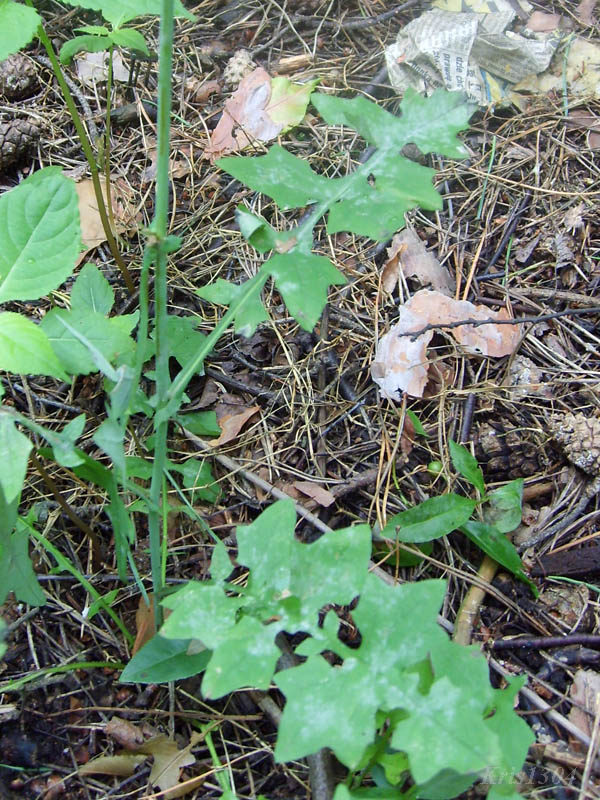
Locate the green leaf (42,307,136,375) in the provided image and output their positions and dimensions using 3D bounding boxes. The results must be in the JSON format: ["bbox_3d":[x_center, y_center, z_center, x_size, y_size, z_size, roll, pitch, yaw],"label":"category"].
[{"bbox_3d":[-0.123,-0.034,0.468,0.056,0.016,0.047,0,60,0],"label":"green leaf"}]

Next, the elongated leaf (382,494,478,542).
[{"bbox_3d":[0.081,0.075,0.507,0.065,0.014,0.024,-21,64,-6],"label":"elongated leaf"}]

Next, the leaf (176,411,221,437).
[{"bbox_3d":[-0.050,0.011,0.397,0.025,0.010,0.015,8,68,3],"label":"leaf"}]

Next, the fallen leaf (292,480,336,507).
[{"bbox_3d":[0.008,0.052,0.463,0.024,0.007,0.011,40,68,20],"label":"fallen leaf"}]

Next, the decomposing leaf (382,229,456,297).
[{"bbox_3d":[0.088,-0.108,0.654,0.053,0.025,0.069,-21,66,-6],"label":"decomposing leaf"}]

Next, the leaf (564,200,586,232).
[{"bbox_3d":[0.192,-0.129,0.567,0.014,0.008,0.029,12,61,7],"label":"leaf"}]

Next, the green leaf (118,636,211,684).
[{"bbox_3d":[-0.072,0.142,0.439,0.053,0.012,0.029,-20,61,-15],"label":"green leaf"}]

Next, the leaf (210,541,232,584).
[{"bbox_3d":[-0.042,0.086,0.430,0.012,0.006,0.023,-5,66,-5],"label":"leaf"}]

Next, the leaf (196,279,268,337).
[{"bbox_3d":[-0.036,-0.049,0.440,0.040,0.014,0.032,-4,74,-4],"label":"leaf"}]

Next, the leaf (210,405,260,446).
[{"bbox_3d":[-0.045,0.016,0.561,0.044,0.018,0.023,-41,71,-20],"label":"leaf"}]

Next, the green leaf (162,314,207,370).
[{"bbox_3d":[-0.068,-0.040,0.502,0.040,0.012,0.027,33,67,13],"label":"green leaf"}]

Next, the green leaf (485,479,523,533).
[{"bbox_3d":[0.111,0.057,0.442,0.022,0.016,0.034,5,60,3],"label":"green leaf"}]

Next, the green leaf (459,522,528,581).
[{"bbox_3d":[0.109,0.082,0.429,0.014,0.015,0.054,-38,67,-20],"label":"green leaf"}]

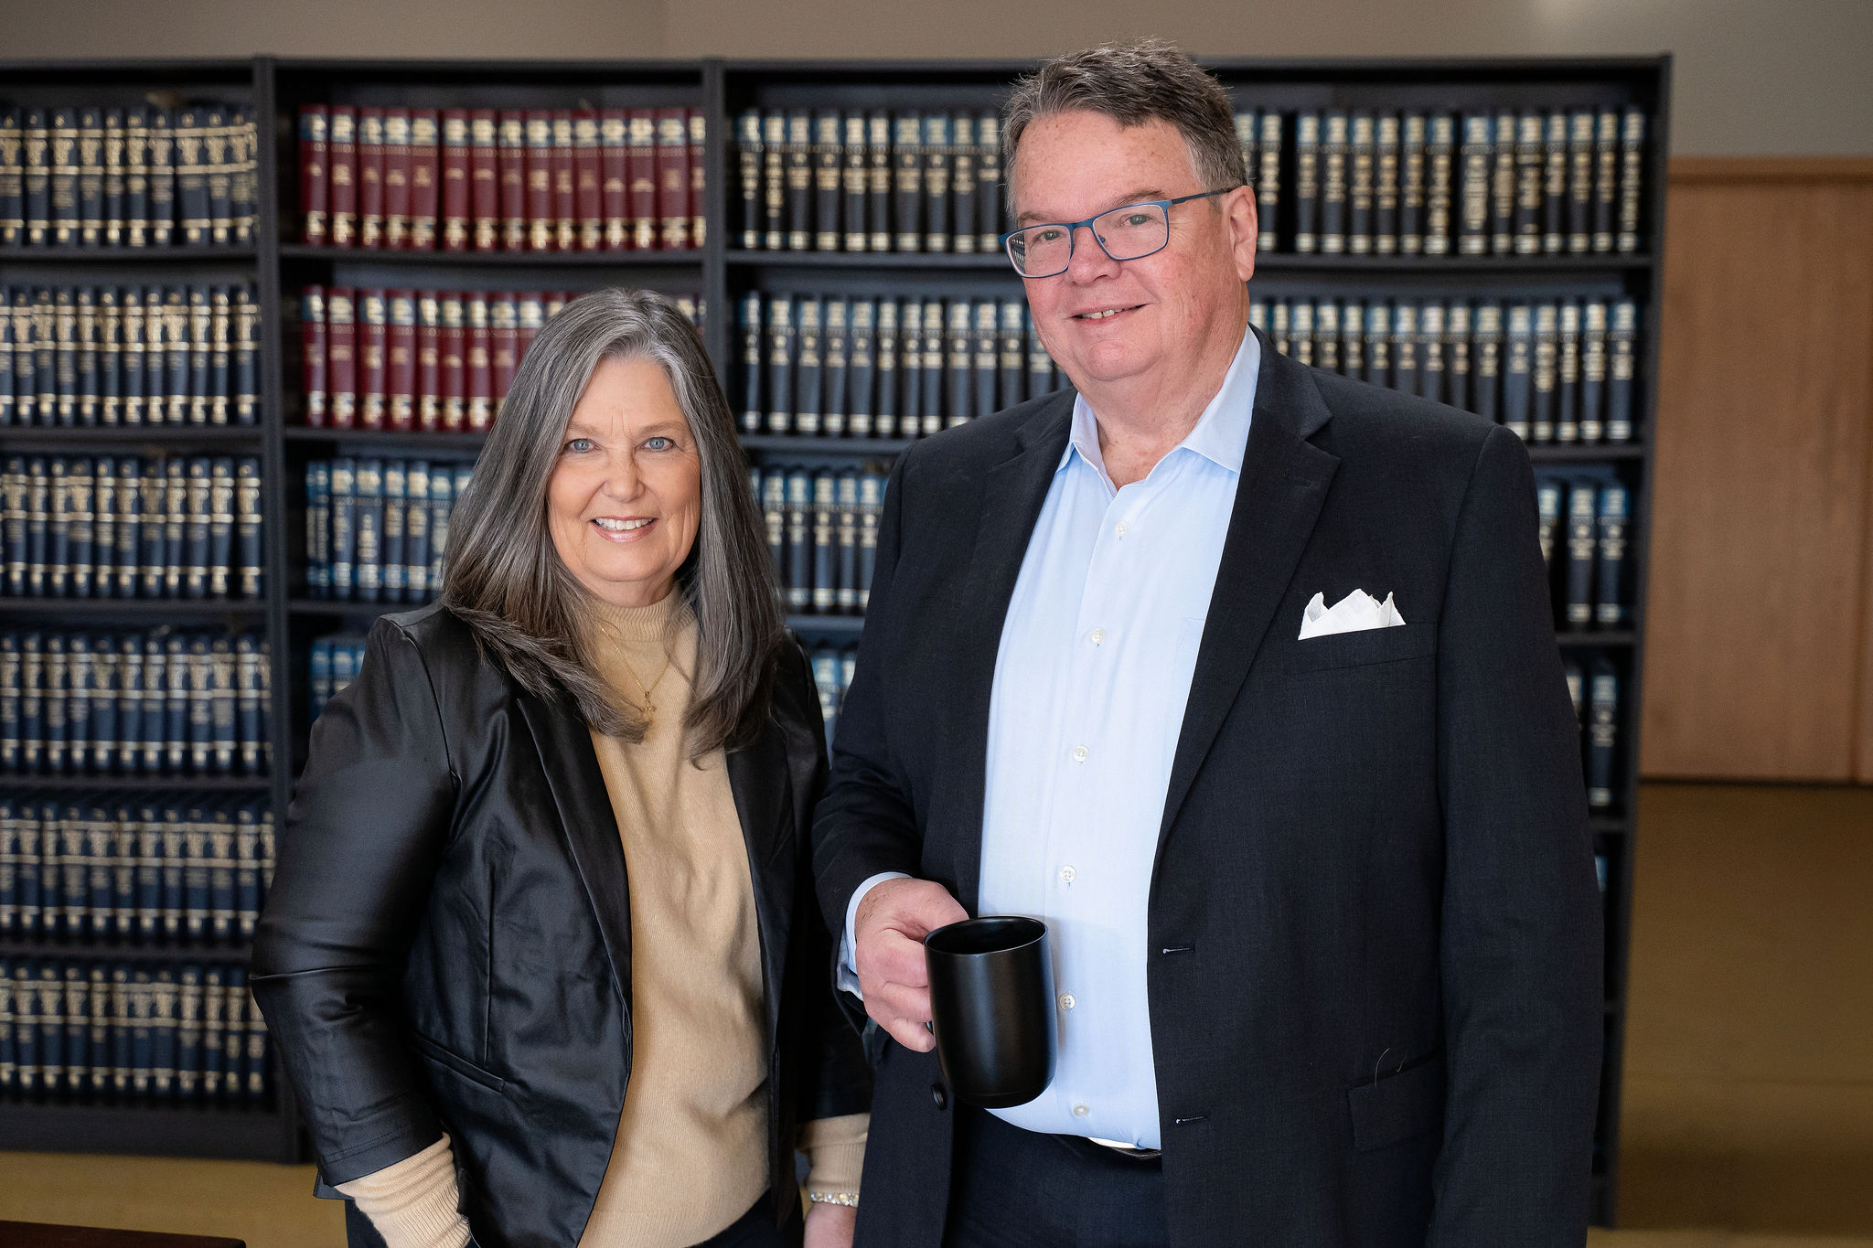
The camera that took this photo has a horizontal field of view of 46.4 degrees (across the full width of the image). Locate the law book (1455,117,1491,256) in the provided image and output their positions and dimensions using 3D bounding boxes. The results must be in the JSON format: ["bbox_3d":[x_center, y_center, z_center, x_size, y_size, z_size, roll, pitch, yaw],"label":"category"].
[{"bbox_3d":[0.925,-0.760,3.817,0.051,0.245,0.185,1,7,5],"label":"law book"}]

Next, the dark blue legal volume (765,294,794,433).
[{"bbox_3d":[-0.273,-0.477,4.020,0.045,0.253,0.175,1,7,5],"label":"dark blue legal volume"}]

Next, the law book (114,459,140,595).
[{"bbox_3d":[-1.484,-0.189,4.124,0.045,0.252,0.185,1,7,5],"label":"law book"}]

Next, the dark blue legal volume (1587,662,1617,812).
[{"bbox_3d":[1.173,0.185,3.909,0.047,0.259,0.185,1,7,5],"label":"dark blue legal volume"}]

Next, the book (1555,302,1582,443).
[{"bbox_3d":[1.101,-0.443,3.865,0.048,0.249,0.178,1,7,5],"label":"book"}]

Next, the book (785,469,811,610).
[{"bbox_3d":[-0.240,-0.157,4.012,0.048,0.256,0.170,1,7,6],"label":"book"}]

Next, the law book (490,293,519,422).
[{"bbox_3d":[-0.769,-0.486,4.020,0.047,0.249,0.170,1,7,5],"label":"law book"}]

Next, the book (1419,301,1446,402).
[{"bbox_3d":[0.867,-0.451,3.863,0.046,0.250,0.170,1,7,6],"label":"book"}]

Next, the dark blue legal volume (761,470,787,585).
[{"bbox_3d":[-0.282,-0.159,4.010,0.044,0.255,0.185,1,7,5],"label":"dark blue legal volume"}]

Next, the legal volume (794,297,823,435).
[{"bbox_3d":[-0.220,-0.472,3.962,0.052,0.254,0.178,1,7,6],"label":"legal volume"}]

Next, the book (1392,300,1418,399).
[{"bbox_3d":[0.822,-0.450,3.891,0.048,0.249,0.178,1,7,5],"label":"book"}]

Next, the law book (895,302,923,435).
[{"bbox_3d":[-0.037,-0.467,3.952,0.042,0.248,0.170,1,7,5],"label":"law book"}]

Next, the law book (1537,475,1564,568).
[{"bbox_3d":[1.062,-0.133,3.881,0.045,0.256,0.185,5,7,5],"label":"law book"}]

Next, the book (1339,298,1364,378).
[{"bbox_3d":[0.727,-0.451,3.870,0.044,0.254,0.178,1,7,6],"label":"book"}]

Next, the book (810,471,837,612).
[{"bbox_3d":[-0.196,-0.153,4.026,0.049,0.249,0.178,1,7,5],"label":"book"}]

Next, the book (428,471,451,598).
[{"bbox_3d":[-0.907,-0.177,4.119,0.046,0.248,0.175,1,7,5],"label":"book"}]

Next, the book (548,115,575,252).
[{"bbox_3d":[-0.661,-0.799,3.995,0.050,0.249,0.178,1,7,5],"label":"book"}]

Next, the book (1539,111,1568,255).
[{"bbox_3d":[1.064,-0.760,3.810,0.038,0.253,0.170,1,7,5],"label":"book"}]

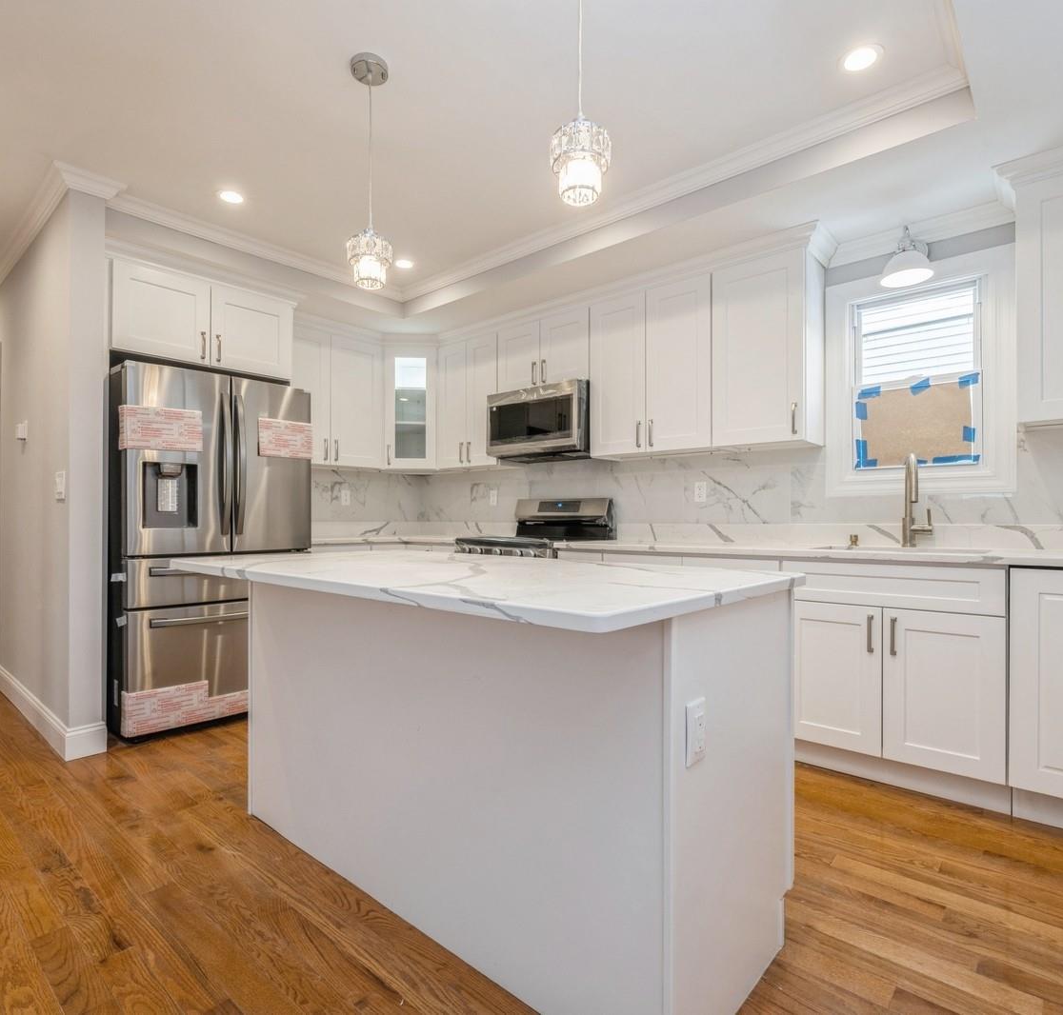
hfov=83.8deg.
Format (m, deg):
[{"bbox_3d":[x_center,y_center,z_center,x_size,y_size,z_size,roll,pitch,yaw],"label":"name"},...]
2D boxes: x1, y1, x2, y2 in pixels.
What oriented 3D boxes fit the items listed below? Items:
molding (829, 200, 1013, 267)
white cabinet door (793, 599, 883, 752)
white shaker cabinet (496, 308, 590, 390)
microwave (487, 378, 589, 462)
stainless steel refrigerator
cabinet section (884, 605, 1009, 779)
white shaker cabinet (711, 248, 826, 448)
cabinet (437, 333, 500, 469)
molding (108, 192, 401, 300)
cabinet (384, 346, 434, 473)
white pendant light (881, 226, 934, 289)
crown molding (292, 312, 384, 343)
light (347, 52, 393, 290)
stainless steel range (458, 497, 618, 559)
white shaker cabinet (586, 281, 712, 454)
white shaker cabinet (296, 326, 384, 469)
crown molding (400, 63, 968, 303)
[{"bbox_3d":[1.756,-1.253,2.745,0.734,0.078,0.072,-1,-1,40],"label":"molding"},{"bbox_3d":[1.237,0.689,2.452,0.374,0.584,0.022,-1,-1,40],"label":"white cabinet door"},{"bbox_3d":[0.166,-0.978,3.909,0.761,0.442,0.337,-1,-1,40],"label":"white shaker cabinet"},{"bbox_3d":[0.127,-0.539,3.874,0.758,0.425,0.435,0,-1,41],"label":"microwave"},{"bbox_3d":[-1.843,0.217,3.284,0.880,1.780,0.910,0,-1,41],"label":"stainless steel refrigerator"},{"bbox_3d":[1.688,0.680,2.389,0.374,0.580,0.550,0,-1,41],"label":"cabinet section"},{"bbox_3d":[1.204,-0.759,3.035,0.459,0.904,0.337,-1,-1,40],"label":"white shaker cabinet"},{"bbox_3d":[-0.363,-0.744,4.352,0.613,0.904,0.337,-1,-1,40],"label":"cabinet"},{"bbox_3d":[-1.383,-1.420,3.316,0.072,0.072,1.648,-1,-1,40],"label":"molding"},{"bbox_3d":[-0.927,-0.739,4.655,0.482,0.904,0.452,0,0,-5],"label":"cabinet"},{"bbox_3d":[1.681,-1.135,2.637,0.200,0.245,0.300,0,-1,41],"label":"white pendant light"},{"bbox_3d":[-1.347,-1.247,4.093,0.075,0.090,0.800,0,-1,41],"label":"crown molding"},{"bbox_3d":[-0.536,-1.097,1.969,0.154,0.749,0.154,0,0,0],"label":"light"},{"bbox_3d":[0.033,0.527,3.744,0.764,1.166,0.693,-1,-1,40],"label":"stainless steel range"},{"bbox_3d":[0.748,-0.762,3.429,0.762,0.907,0.337,0,-1,41],"label":"white shaker cabinet"},{"bbox_3d":[-1.506,-0.751,4.200,0.330,0.920,0.870,0,-1,41],"label":"white shaker cabinet"},{"bbox_3d":[0.277,-1.429,2.948,3.065,0.072,0.072,-1,-1,40],"label":"crown molding"}]

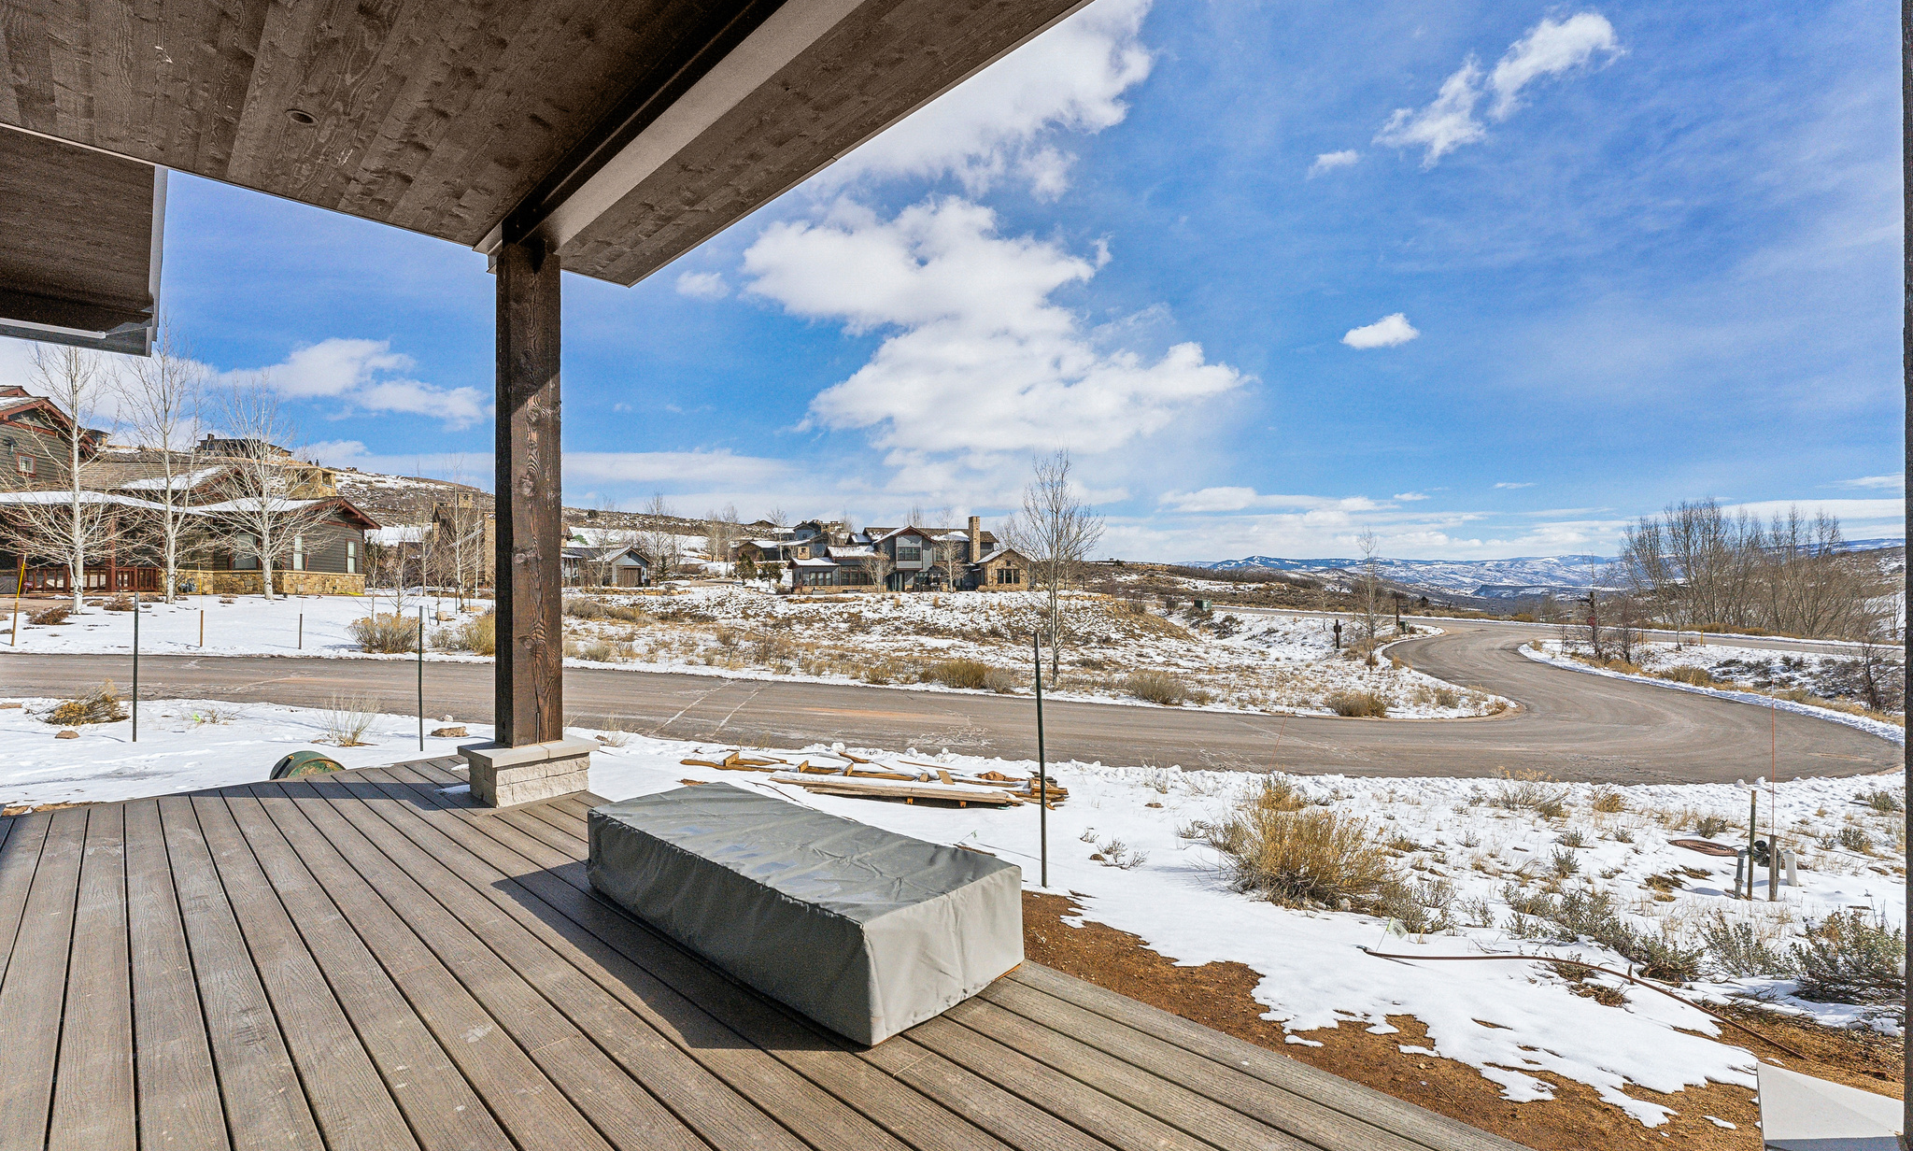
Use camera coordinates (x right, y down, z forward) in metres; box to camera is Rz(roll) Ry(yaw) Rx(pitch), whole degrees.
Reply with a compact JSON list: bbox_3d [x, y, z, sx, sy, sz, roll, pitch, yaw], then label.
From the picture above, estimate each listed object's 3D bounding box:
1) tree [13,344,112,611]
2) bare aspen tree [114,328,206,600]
[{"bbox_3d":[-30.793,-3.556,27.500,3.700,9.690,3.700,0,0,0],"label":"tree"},{"bbox_3d":[-29.329,-4.340,29.500,3.600,10.670,3.600,0,0,0],"label":"bare aspen tree"}]

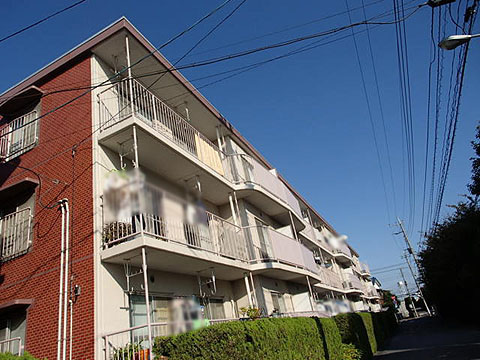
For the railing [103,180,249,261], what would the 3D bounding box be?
[{"bbox_3d":[-1.277,1.402,8.774,1.010,1.080,4.870,-21,-26,18],"label":"railing"}]

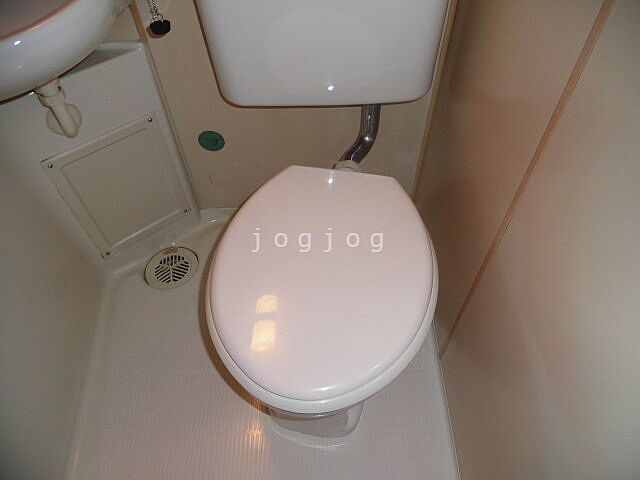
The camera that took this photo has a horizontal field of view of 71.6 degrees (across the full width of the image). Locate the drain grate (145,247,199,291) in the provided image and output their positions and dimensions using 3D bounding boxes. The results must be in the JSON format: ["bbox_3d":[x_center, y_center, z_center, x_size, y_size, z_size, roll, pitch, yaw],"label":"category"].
[{"bbox_3d":[-0.388,0.075,1.169,0.139,0.012,0.139,-1,51,0],"label":"drain grate"}]

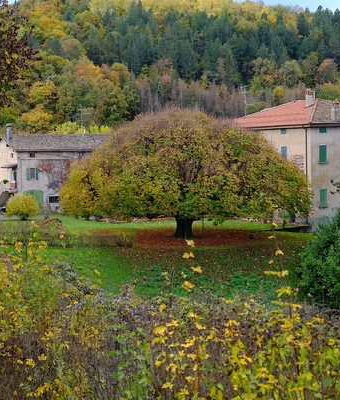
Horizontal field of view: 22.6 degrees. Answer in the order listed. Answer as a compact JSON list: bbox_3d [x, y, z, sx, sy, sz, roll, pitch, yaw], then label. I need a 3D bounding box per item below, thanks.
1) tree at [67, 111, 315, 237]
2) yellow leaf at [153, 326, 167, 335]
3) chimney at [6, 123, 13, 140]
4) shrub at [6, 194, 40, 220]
[{"bbox_3d":[1.024,-1.843,58.000,17.000,8.800,16.600,-1,3,0],"label":"tree"},{"bbox_3d":[-0.080,0.998,6.500,0.105,0.055,0.080,-1,3,0],"label":"yellow leaf"},{"bbox_3d":[-17.541,-7.496,93.000,0.580,1.950,0.580,1,3,35],"label":"chimney"},{"bbox_3d":[-13.704,0.702,79.500,3.150,2.450,3.100,-1,3,0],"label":"shrub"}]

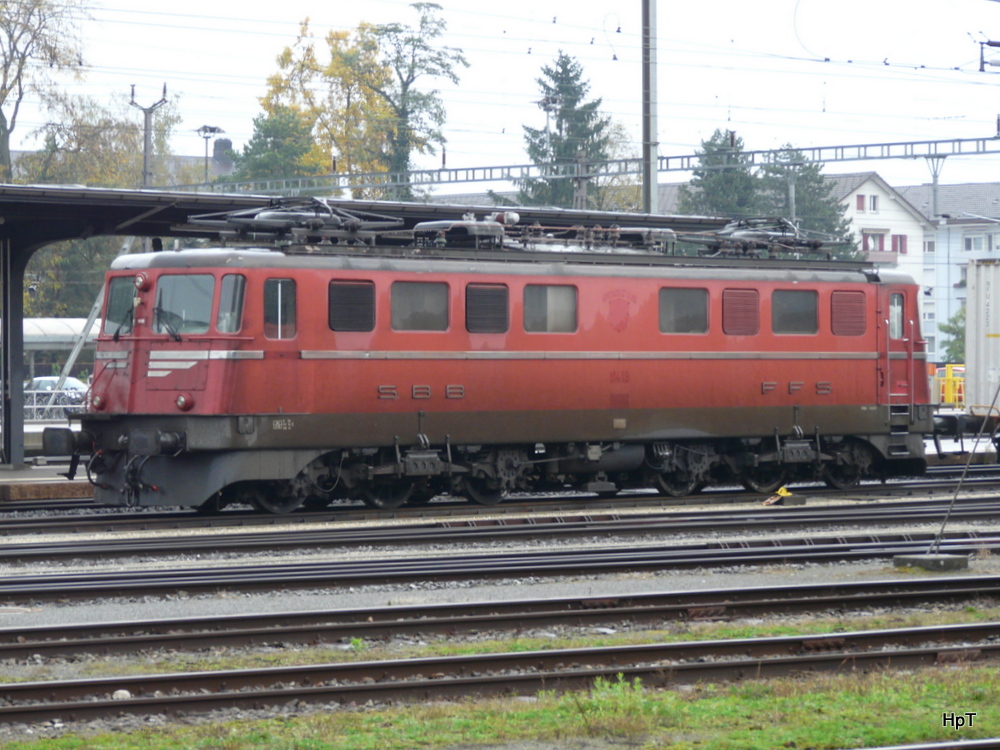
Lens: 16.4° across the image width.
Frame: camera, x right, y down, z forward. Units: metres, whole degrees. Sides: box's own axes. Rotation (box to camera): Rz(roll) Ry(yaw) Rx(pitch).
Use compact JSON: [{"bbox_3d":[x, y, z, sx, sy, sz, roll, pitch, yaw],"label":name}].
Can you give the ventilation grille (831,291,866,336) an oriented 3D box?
[{"bbox_3d":[5.856,-1.032,58.346,0.060,0.764,0.929,0,0,44],"label":"ventilation grille"}]

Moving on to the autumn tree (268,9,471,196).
[{"bbox_3d":[-6.254,-7.473,160.000,9.400,19.346,8.600,0,0,0],"label":"autumn tree"}]

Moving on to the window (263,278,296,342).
[{"bbox_3d":[-3.103,-0.922,48.861,0.070,0.870,0.600,0,0,44],"label":"window"}]

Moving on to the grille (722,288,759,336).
[{"bbox_3d":[3.905,-1.023,56.355,0.060,0.764,0.929,0,0,44],"label":"grille"}]

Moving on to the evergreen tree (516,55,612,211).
[{"bbox_3d":[3.126,-6.715,168.000,5.300,17.829,5.300,0,0,0],"label":"evergreen tree"}]

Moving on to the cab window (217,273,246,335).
[{"bbox_3d":[-3.773,-0.994,48.835,0.430,0.840,0.060,0,-7,-10],"label":"cab window"}]

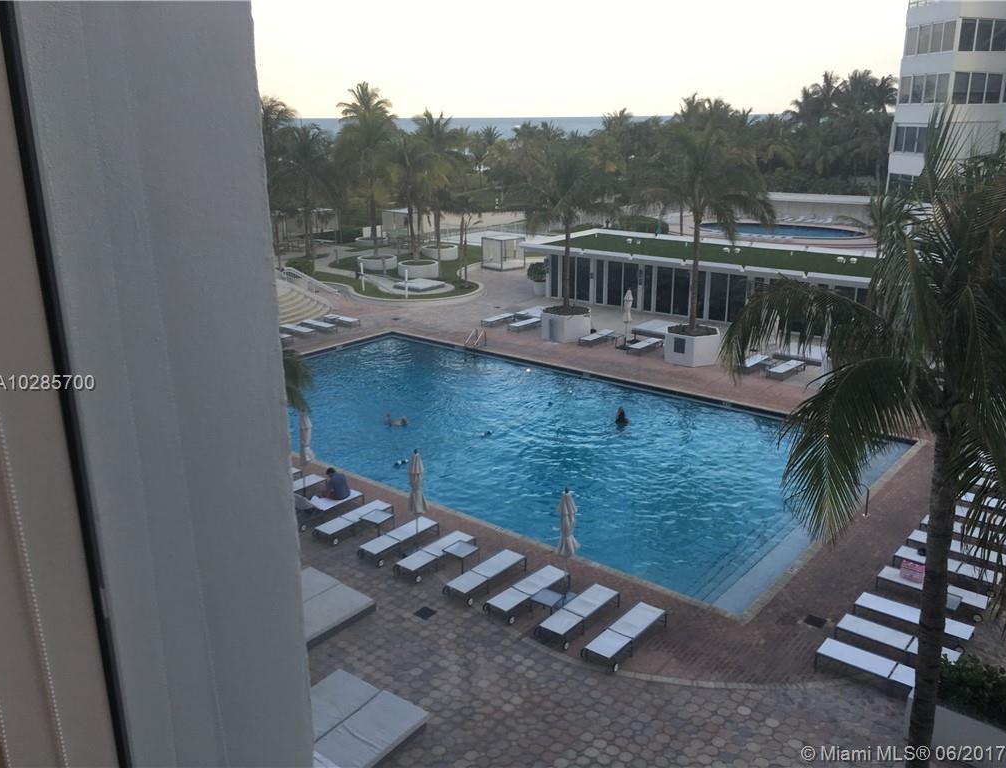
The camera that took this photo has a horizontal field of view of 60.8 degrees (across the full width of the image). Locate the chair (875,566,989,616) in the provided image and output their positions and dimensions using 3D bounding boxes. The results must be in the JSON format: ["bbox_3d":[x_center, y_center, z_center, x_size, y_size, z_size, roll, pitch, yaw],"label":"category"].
[{"bbox_3d":[8.893,4.358,17.788,2.040,0.360,0.610,12,21,36],"label":"chair"}]

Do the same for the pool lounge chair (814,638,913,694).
[{"bbox_3d":[6.748,5.215,15.413,2.050,0.370,0.590,13,22,38],"label":"pool lounge chair"}]

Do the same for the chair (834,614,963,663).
[{"bbox_3d":[7.415,4.932,16.114,2.060,0.370,0.610,13,22,38],"label":"chair"}]

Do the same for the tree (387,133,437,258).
[{"bbox_3d":[-5.577,-11.531,52.867,3.400,7.610,3.400,0,17,0],"label":"tree"}]

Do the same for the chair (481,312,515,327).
[{"bbox_3d":[-0.211,-3.083,42.087,0.620,0.345,1.970,13,22,37],"label":"chair"}]

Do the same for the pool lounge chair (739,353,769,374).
[{"bbox_3d":[10.029,-0.762,34.421,0.620,0.345,2.000,14,22,38],"label":"pool lounge chair"}]

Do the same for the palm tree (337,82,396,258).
[{"bbox_3d":[-8.680,-13.642,55.365,4.100,10.976,4.100,0,17,0],"label":"palm tree"}]

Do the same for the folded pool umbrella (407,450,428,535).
[{"bbox_3d":[-2.023,2.674,19.769,0.460,2.541,0.460,0,17,0],"label":"folded pool umbrella"}]

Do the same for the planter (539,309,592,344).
[{"bbox_3d":[2.901,-2.728,39.233,2.350,1.270,2.100,14,22,38],"label":"planter"}]

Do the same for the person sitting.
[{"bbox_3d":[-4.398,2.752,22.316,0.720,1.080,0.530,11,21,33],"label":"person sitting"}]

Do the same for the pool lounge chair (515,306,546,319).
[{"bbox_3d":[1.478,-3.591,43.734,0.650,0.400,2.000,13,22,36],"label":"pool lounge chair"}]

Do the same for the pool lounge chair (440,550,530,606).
[{"bbox_3d":[-0.365,4.205,18.627,0.610,0.370,2.060,14,22,38],"label":"pool lounge chair"}]

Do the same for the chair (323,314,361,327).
[{"bbox_3d":[-7.933,-3.078,42.348,2.000,0.380,0.590,13,22,38],"label":"chair"}]

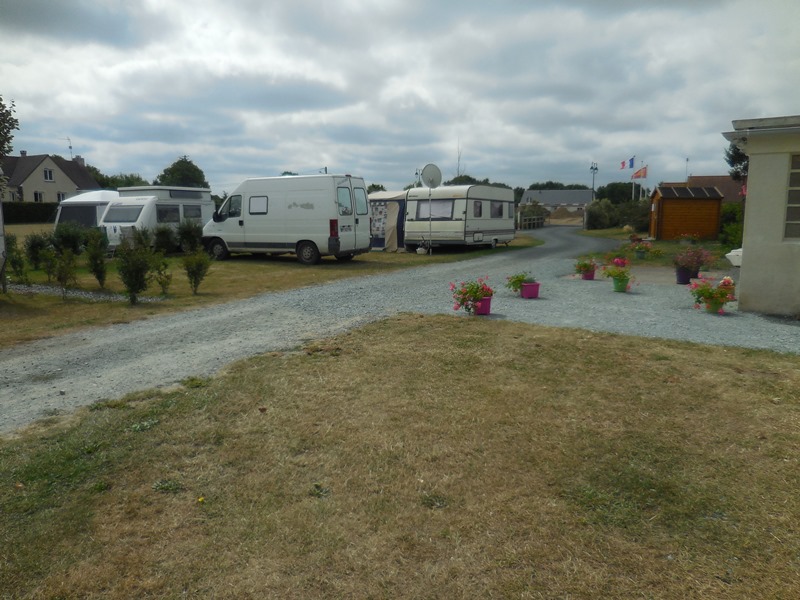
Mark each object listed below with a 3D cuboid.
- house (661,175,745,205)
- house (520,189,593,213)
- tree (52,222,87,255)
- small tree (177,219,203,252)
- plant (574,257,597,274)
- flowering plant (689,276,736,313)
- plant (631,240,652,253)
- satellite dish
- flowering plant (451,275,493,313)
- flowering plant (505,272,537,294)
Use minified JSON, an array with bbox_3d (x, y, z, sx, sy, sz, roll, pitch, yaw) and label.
[{"bbox_3d":[35.022,-10.908,64.139,12.000,5.700,8.500,0,8,0],"label":"house"},{"bbox_3d":[27.445,-16.127,101.773,12.200,6.200,8.500,1,8,13],"label":"house"},{"bbox_3d":[-12.184,-2.267,21.300,1.191,1.180,1.131,-5,9,-29],"label":"tree"},{"bbox_3d":[-7.233,-2.128,19.853,0.850,1.300,0.850,0,8,0],"label":"small tree"},{"bbox_3d":[3.917,-0.725,12.135,0.479,0.378,0.455,2,8,18],"label":"plant"},{"bbox_3d":[4.166,-0.070,7.702,0.600,0.470,0.550,0,8,0],"label":"flowering plant"},{"bbox_3d":[7.724,-1.711,18.480,0.668,0.384,0.635,3,9,22],"label":"plant"},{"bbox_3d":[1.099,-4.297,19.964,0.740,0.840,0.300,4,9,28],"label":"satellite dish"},{"bbox_3d":[0.973,-0.047,7.702,0.560,0.470,0.520,0,8,0],"label":"flowering plant"},{"bbox_3d":[1.958,-0.268,9.390,0.494,0.358,0.469,1,8,12],"label":"flowering plant"}]

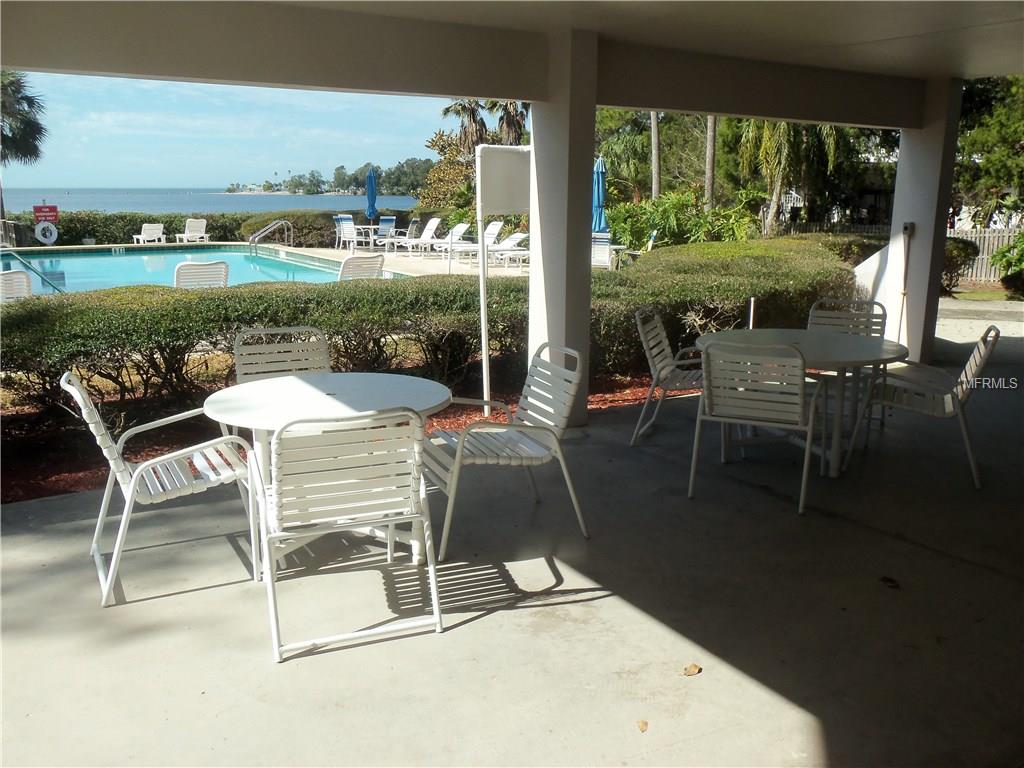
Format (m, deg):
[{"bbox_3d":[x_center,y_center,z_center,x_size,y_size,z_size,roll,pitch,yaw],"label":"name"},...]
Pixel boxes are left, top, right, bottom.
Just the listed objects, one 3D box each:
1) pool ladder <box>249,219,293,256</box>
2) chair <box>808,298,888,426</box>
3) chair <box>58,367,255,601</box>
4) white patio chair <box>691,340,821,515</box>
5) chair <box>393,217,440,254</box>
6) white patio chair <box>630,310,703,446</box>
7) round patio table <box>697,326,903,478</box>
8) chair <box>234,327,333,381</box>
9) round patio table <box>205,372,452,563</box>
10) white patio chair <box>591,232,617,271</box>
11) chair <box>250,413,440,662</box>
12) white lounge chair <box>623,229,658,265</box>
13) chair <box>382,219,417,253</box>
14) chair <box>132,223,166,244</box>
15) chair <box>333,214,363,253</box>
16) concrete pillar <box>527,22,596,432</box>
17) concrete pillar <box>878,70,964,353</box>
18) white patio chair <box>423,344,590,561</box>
[{"bbox_3d":[-7.050,-4.266,25.110,1.050,1.020,0.600,-7,15,-29],"label":"pool ladder"},{"bbox_3d":[2.180,-0.087,5.693,0.590,0.860,0.700,6,14,24],"label":"chair"},{"bbox_3d":[-1.488,0.354,3.622,0.670,0.900,0.590,-6,14,-24],"label":"chair"},{"bbox_3d":[1.372,0.148,4.662,0.590,0.860,0.700,6,14,26],"label":"white patio chair"},{"bbox_3d":[-2.590,-3.911,22.698,1.700,0.900,0.660,-7,15,-29],"label":"chair"},{"bbox_3d":[1.165,-0.069,5.547,0.680,0.870,0.580,5,14,21],"label":"white patio chair"},{"bbox_3d":[1.716,0.098,5.243,1.210,0.700,1.210,0,13,0],"label":"round patio table"},{"bbox_3d":[-1.136,0.174,4.481,0.580,0.870,0.680,-5,14,-19],"label":"chair"},{"bbox_3d":[-0.810,0.403,3.856,1.030,0.700,1.030,0,13,0],"label":"round patio table"},{"bbox_3d":[1.689,-2.423,16.459,0.600,0.930,0.680,3,13,14],"label":"white patio chair"},{"bbox_3d":[-0.673,0.457,3.305,0.590,0.860,0.700,-5,14,-20],"label":"chair"},{"bbox_3d":[2.527,-2.463,16.638,0.700,0.930,0.600,1,13,6],"label":"white lounge chair"},{"bbox_3d":[-2.878,-3.883,22.706,0.720,0.930,0.600,3,13,13],"label":"chair"},{"bbox_3d":[-11.595,-4.848,27.439,0.850,0.700,1.150,-5,14,-22],"label":"chair"},{"bbox_3d":[-4.697,-4.434,25.153,0.680,0.990,0.600,-13,18,-44],"label":"chair"},{"bbox_3d":[0.325,-1.007,5.861,0.200,2.580,0.460,-8,15,-31],"label":"concrete pillar"},{"bbox_3d":[3.830,-1.486,8.051,0.250,2.520,0.436,-9,15,-33],"label":"concrete pillar"},{"bbox_3d":[-0.080,0.271,4.034,0.730,0.880,0.570,-5,14,-21],"label":"white patio chair"}]

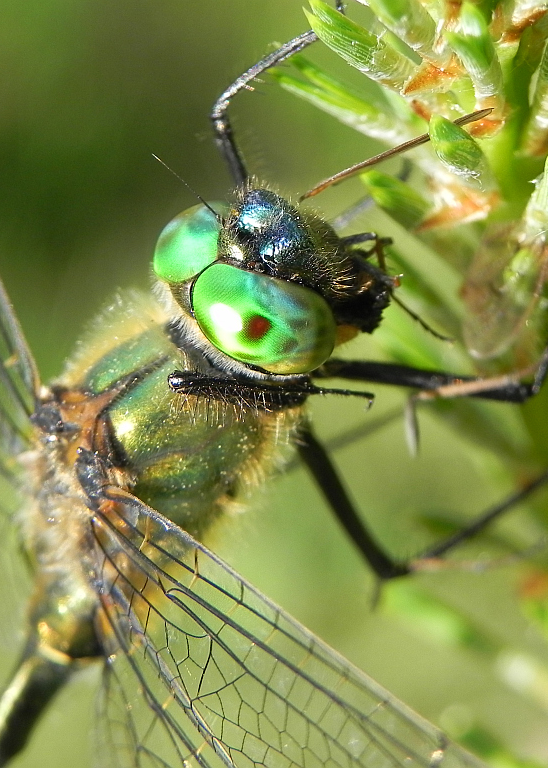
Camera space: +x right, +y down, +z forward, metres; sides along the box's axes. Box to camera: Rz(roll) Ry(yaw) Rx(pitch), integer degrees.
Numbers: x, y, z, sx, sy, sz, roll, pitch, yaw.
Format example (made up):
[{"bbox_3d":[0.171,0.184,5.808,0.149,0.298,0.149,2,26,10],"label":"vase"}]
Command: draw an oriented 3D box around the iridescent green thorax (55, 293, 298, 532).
[{"bbox_3d":[-0.003,0.001,0.093,0.008,0.008,0.007,15,25,-43],"label":"iridescent green thorax"}]

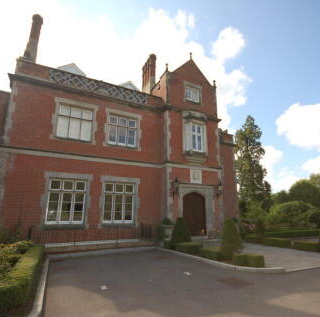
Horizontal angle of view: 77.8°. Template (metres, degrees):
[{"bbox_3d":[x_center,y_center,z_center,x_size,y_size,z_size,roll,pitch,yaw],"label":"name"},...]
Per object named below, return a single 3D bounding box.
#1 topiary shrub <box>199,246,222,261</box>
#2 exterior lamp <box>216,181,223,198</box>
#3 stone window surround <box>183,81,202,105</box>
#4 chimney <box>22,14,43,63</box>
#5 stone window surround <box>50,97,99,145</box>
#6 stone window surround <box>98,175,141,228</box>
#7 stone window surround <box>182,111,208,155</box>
[{"bbox_3d":[2.355,3.912,8.189,0.570,0.380,1.200,7,-14,-26],"label":"topiary shrub"},{"bbox_3d":[3.784,2.005,12.572,0.280,1.170,0.450,6,-14,-26],"label":"exterior lamp"},{"bbox_3d":[2.266,-4.410,13.547,1.500,1.380,0.250,6,-14,-26],"label":"stone window surround"},{"bbox_3d":[-8.352,-8.017,13.186,0.630,3.650,0.630,7,-14,-26],"label":"chimney"},{"bbox_3d":[-4.397,-1.903,10.378,2.220,2.180,0.250,6,-14,-26],"label":"stone window surround"},{"bbox_3d":[-2.007,2.150,9.985,2.030,2.430,0.250,7,-14,-26],"label":"stone window surround"},{"bbox_3d":[2.215,-1.528,12.038,1.800,2.660,0.450,7,-14,-26],"label":"stone window surround"}]

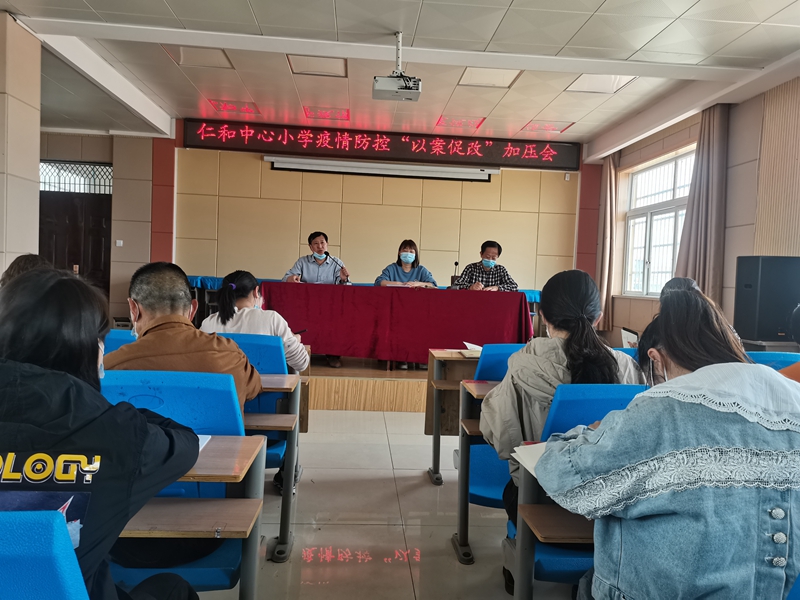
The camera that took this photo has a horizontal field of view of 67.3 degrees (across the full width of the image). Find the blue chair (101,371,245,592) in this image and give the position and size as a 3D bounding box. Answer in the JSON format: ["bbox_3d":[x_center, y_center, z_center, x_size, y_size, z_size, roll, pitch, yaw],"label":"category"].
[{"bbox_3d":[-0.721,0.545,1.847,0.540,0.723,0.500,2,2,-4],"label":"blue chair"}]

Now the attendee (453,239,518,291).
[{"bbox_3d":[0.874,0.032,6.099,0.710,1.287,0.800,2,2,-4],"label":"attendee"}]

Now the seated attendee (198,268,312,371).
[{"bbox_3d":[-0.765,0.421,2.933,0.560,1.140,0.750,2,2,-4],"label":"seated attendee"}]

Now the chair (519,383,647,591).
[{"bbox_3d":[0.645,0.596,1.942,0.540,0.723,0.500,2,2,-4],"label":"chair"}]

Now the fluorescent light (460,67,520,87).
[{"bbox_3d":[0.960,-2.363,6.379,0.589,0.070,0.604,2,2,-4],"label":"fluorescent light"}]

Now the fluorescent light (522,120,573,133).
[{"bbox_3d":[2.023,-2.395,8.244,0.600,0.070,0.600,2,2,-4],"label":"fluorescent light"}]

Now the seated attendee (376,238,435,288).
[{"bbox_3d":[0.071,0.007,6.043,0.660,1.277,0.800,2,2,-4],"label":"seated attendee"}]

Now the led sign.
[{"bbox_3d":[-0.182,-2.285,8.938,5.858,0.425,0.120,2,2,-4],"label":"led sign"}]

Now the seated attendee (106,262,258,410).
[{"bbox_3d":[-0.751,0.453,1.932,0.570,1.150,0.750,2,2,-4],"label":"seated attendee"}]

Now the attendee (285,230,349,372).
[{"bbox_3d":[-0.836,-0.036,5.930,0.620,1.250,0.720,2,2,-4],"label":"attendee"}]

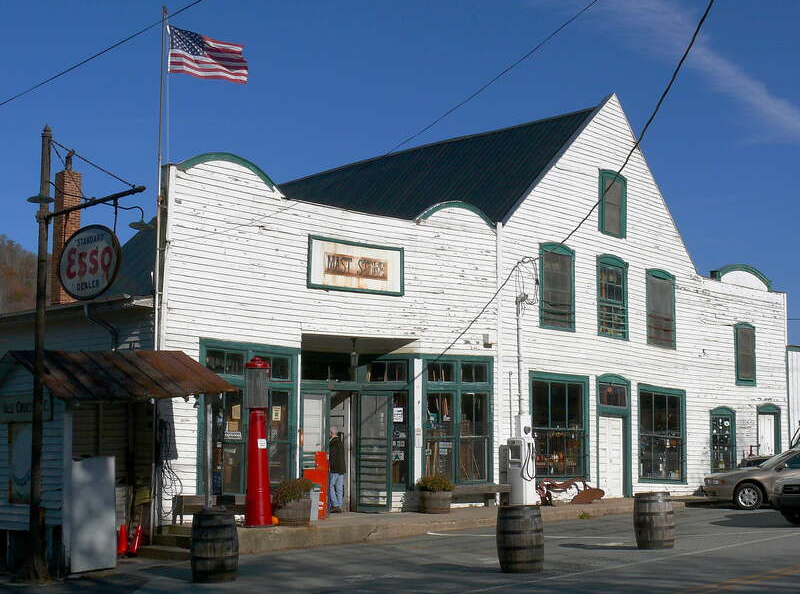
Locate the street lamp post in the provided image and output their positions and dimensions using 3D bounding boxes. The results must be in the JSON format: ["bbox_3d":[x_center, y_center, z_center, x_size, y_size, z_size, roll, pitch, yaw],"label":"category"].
[{"bbox_3d":[-4.034,0.551,13.667,0.420,6.200,2.850,7,-10,-41],"label":"street lamp post"}]

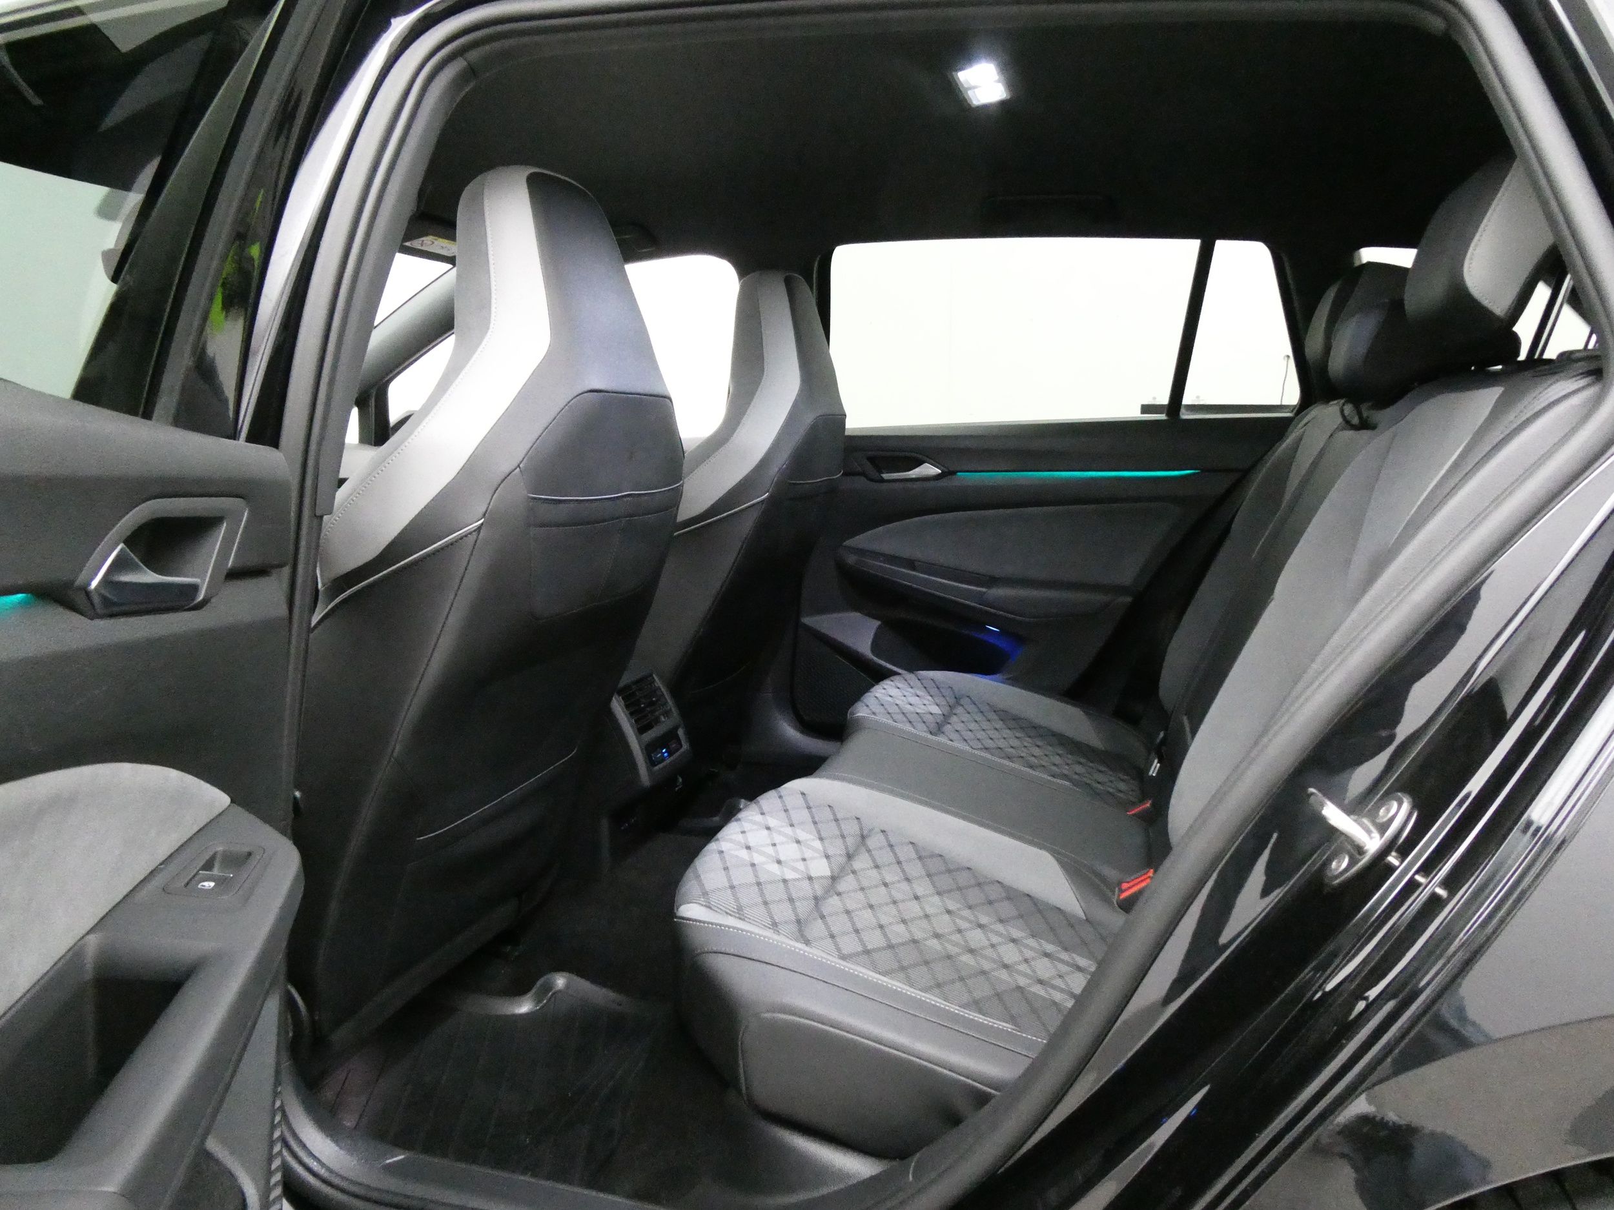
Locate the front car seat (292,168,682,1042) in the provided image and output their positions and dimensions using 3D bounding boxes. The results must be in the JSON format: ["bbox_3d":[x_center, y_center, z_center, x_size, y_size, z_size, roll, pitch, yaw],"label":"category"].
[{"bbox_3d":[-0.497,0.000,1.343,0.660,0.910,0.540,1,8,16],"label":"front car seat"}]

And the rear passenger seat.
[{"bbox_3d":[0.432,-0.024,1.458,0.850,0.850,1.300,1,8,16],"label":"rear passenger seat"}]

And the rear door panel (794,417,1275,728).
[{"bbox_3d":[0.415,-0.025,2.156,0.970,0.640,0.140,1,8,16],"label":"rear door panel"}]

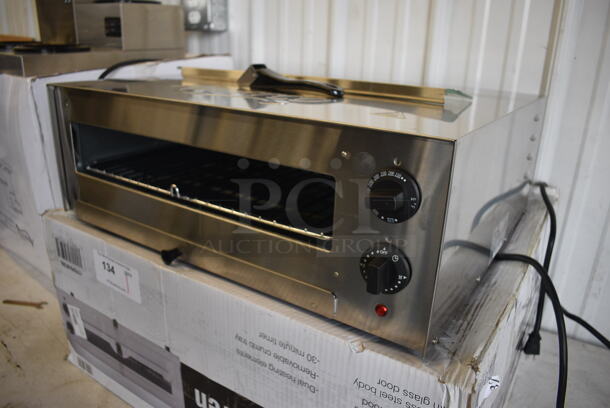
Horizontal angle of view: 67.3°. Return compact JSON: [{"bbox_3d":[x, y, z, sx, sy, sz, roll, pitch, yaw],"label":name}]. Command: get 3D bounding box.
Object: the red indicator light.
[{"bbox_3d":[0.072,0.099,0.425,0.013,0.013,0.006,14,22,31],"label":"red indicator light"}]

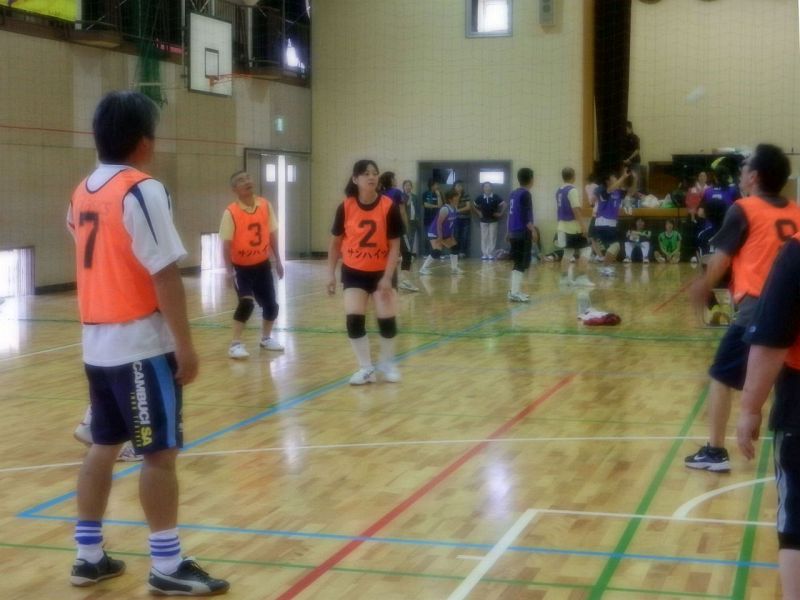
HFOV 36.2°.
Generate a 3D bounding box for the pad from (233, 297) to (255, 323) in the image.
[{"bbox_3d":[-1.361,0.082,10.650,0.135,0.185,0.145,-5,25,-45],"label":"pad"}]

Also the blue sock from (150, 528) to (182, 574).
[{"bbox_3d":[-0.797,0.857,4.180,0.110,0.145,0.100,-1,5,-12],"label":"blue sock"}]

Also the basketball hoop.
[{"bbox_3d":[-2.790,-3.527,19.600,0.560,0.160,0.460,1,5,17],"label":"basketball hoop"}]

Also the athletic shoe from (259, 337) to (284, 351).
[{"bbox_3d":[-1.129,0.381,10.754,0.270,0.110,0.100,4,7,40],"label":"athletic shoe"}]

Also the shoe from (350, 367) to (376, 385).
[{"bbox_3d":[-0.270,0.544,8.843,0.095,0.110,0.250,4,7,40],"label":"shoe"}]

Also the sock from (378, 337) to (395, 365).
[{"bbox_3d":[-0.099,0.369,8.970,0.105,0.200,0.110,-2,5,-18],"label":"sock"}]

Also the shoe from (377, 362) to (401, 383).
[{"bbox_3d":[-0.085,0.531,8.983,0.095,0.110,0.250,-3,6,-28],"label":"shoe"}]

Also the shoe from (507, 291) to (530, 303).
[{"bbox_3d":[1.524,-0.045,15.750,0.280,0.125,0.105,1,5,12],"label":"shoe"}]

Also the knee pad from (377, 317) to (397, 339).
[{"bbox_3d":[-0.091,0.201,8.930,0.135,0.160,0.135,-2,5,-13],"label":"knee pad"}]

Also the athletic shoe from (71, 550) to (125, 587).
[{"bbox_3d":[-1.071,0.928,4.350,0.100,0.110,0.275,1,5,25],"label":"athletic shoe"}]

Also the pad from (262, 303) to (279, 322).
[{"bbox_3d":[-1.126,0.108,10.650,0.125,0.160,0.130,0,5,0],"label":"pad"}]

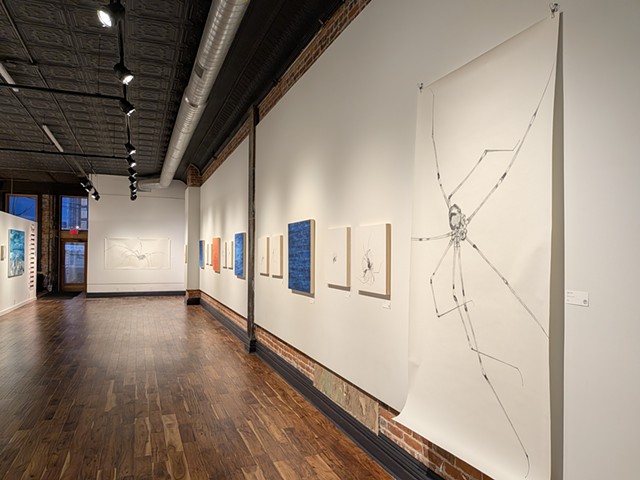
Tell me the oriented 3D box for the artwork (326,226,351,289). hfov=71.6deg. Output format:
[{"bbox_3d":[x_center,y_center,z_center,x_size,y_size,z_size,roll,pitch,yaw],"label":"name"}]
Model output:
[{"bbox_3d":[0.171,0.149,3.959,0.042,0.515,0.408,1,-2,-22],"label":"artwork"}]

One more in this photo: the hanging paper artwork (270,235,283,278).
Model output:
[{"bbox_3d":[-0.552,0.206,5.742,0.042,0.508,0.411,1,-2,-22],"label":"hanging paper artwork"}]

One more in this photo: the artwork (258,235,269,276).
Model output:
[{"bbox_3d":[-0.781,0.226,6.306,0.042,0.509,0.416,1,-2,-22],"label":"artwork"}]

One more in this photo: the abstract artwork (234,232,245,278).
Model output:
[{"bbox_3d":[-1.419,0.269,7.881,0.045,0.754,0.747,1,-2,-22],"label":"abstract artwork"}]

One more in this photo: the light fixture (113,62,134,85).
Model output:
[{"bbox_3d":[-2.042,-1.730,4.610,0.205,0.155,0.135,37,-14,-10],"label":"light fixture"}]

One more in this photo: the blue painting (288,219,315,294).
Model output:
[{"bbox_3d":[-0.211,0.183,4.906,0.045,0.758,0.732,1,-2,-22],"label":"blue painting"}]

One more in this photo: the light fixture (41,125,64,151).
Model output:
[{"bbox_3d":[-6.345,-2.395,10.606,0.110,0.080,2.480,1,-2,-22],"label":"light fixture"}]

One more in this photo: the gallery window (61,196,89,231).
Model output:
[{"bbox_3d":[-9.562,-1.028,17.320,0.959,1.295,0.100,1,-2,-22],"label":"gallery window"}]

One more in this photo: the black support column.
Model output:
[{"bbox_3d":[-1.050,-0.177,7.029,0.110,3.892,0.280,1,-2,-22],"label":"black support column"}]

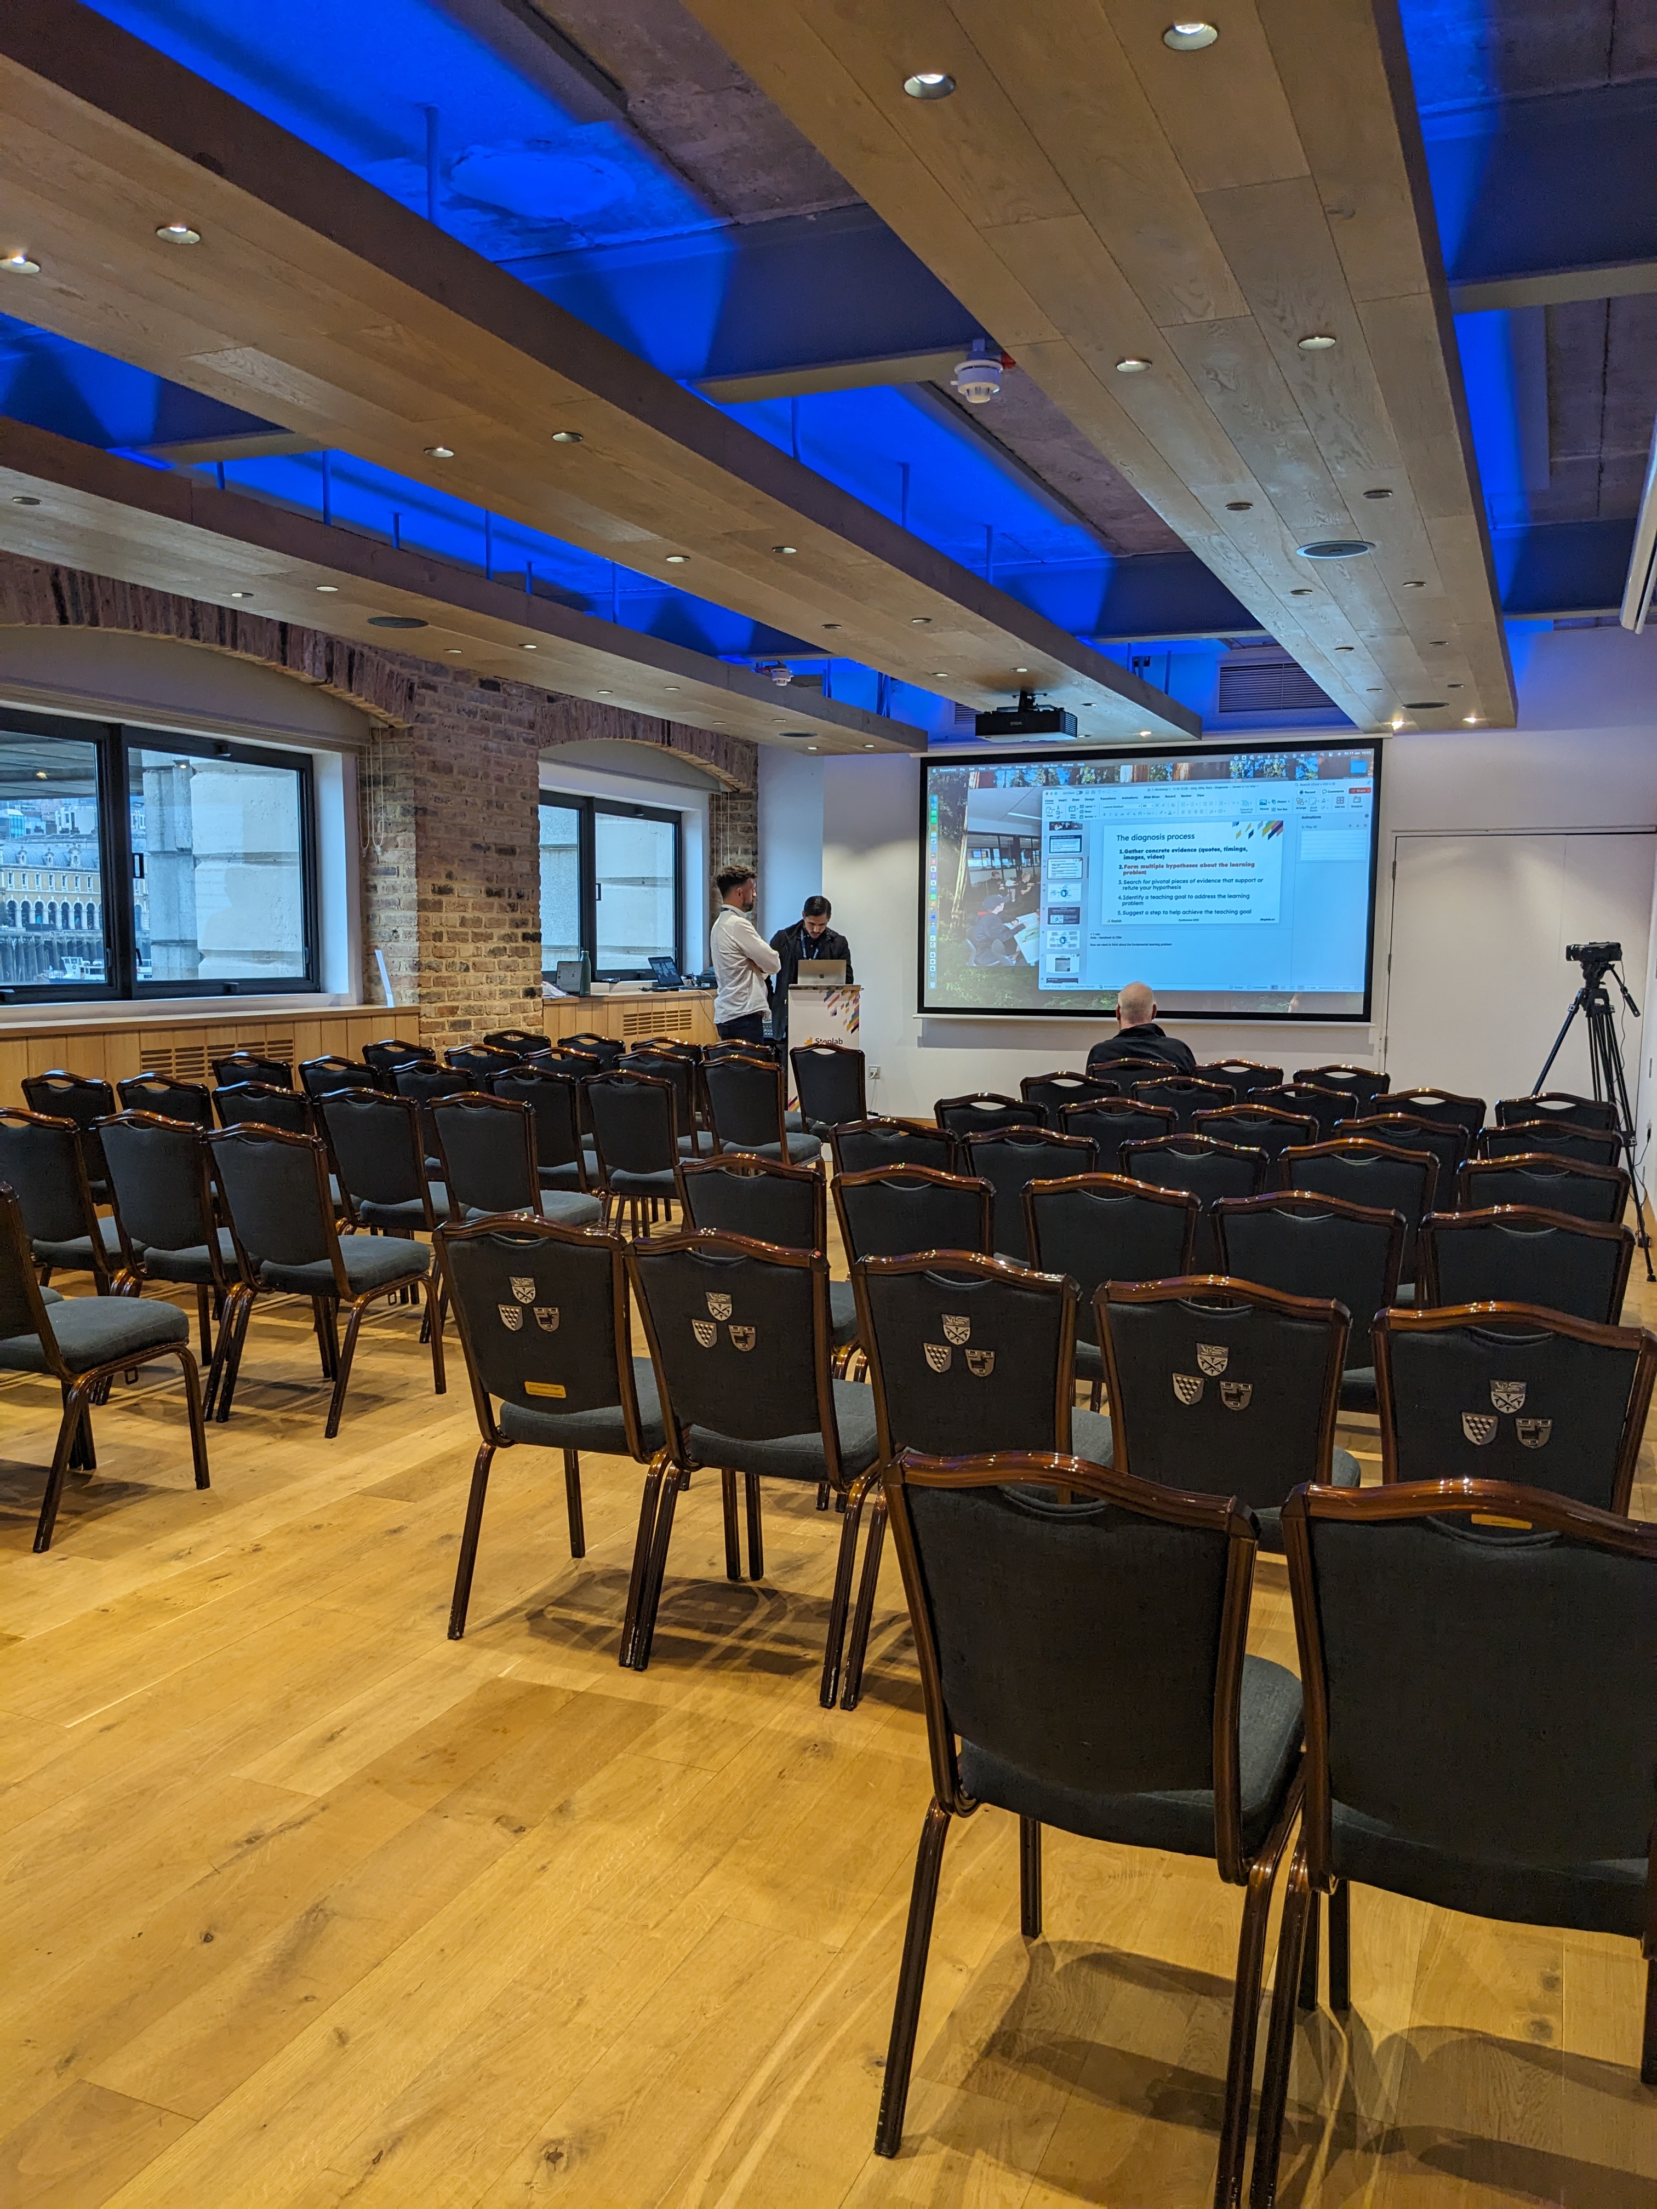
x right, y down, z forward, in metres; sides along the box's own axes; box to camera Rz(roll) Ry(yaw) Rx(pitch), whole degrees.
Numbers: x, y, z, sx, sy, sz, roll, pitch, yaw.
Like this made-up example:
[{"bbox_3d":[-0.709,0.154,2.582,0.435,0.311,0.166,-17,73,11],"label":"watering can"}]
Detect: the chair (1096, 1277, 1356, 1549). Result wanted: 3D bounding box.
[{"bbox_3d":[0.729,0.697,3.054,0.439,0.902,0.584,3,6,23],"label":"chair"}]

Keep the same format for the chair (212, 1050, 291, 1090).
[{"bbox_3d":[-2.463,0.210,7.950,0.447,0.920,0.601,3,6,21],"label":"chair"}]

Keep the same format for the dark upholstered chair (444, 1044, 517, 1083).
[{"bbox_3d":[-1.586,0.147,8.693,0.447,0.920,0.601,3,6,22],"label":"dark upholstered chair"}]

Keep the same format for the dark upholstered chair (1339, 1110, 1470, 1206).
[{"bbox_3d":[1.984,0.464,5.954,0.447,0.920,0.601,3,6,23],"label":"dark upholstered chair"}]

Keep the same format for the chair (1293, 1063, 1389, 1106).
[{"bbox_3d":[2.392,0.245,7.974,0.439,0.902,0.584,3,6,23],"label":"chair"}]

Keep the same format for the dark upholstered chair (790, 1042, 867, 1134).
[{"bbox_3d":[0.093,0.106,9.131,0.439,0.902,0.584,3,6,23],"label":"dark upholstered chair"}]

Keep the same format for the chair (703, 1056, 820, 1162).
[{"bbox_3d":[-0.301,0.212,8.201,0.447,0.920,0.601,3,6,22],"label":"chair"}]

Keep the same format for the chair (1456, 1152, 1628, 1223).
[{"bbox_3d":[1.952,0.550,4.767,0.434,0.897,0.575,3,6,22],"label":"chair"}]

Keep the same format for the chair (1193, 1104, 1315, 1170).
[{"bbox_3d":[1.527,0.419,6.053,0.439,0.902,0.584,3,6,23],"label":"chair"}]

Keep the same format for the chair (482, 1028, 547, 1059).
[{"bbox_3d":[-1.635,0.018,9.839,0.439,0.902,0.584,3,6,22],"label":"chair"}]

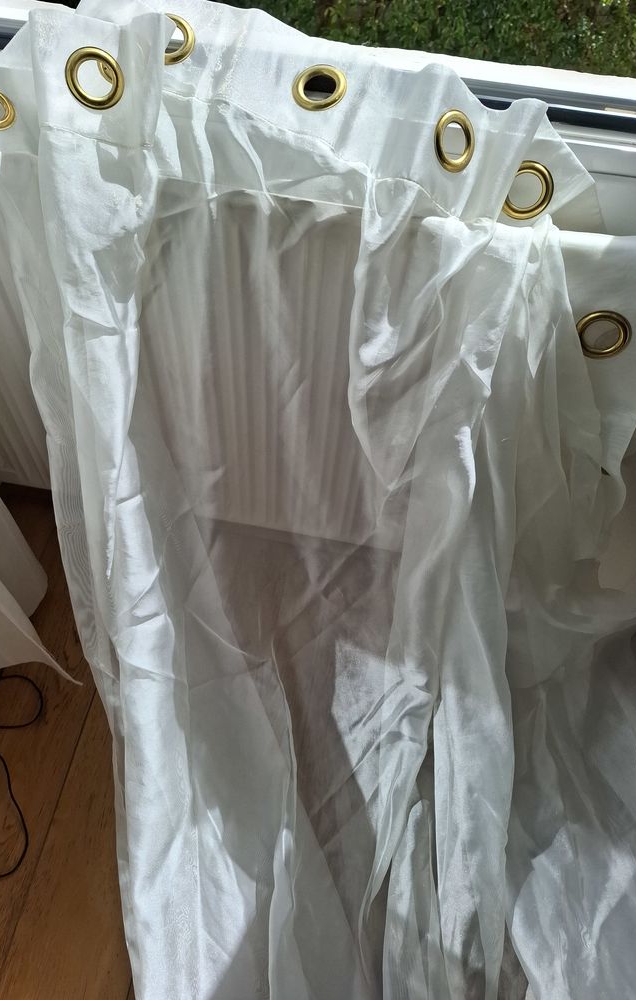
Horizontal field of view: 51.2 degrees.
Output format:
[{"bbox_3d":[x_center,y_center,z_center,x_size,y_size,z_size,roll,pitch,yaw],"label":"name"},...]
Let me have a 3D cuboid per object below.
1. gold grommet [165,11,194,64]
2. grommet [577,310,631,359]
[{"bbox_3d":[-0.175,-0.537,0.775,0.064,0.011,0.064,-6,87,-8],"label":"gold grommet"},{"bbox_3d":[0.330,-0.191,0.772,0.064,0.064,0.011,18,49,8],"label":"grommet"}]

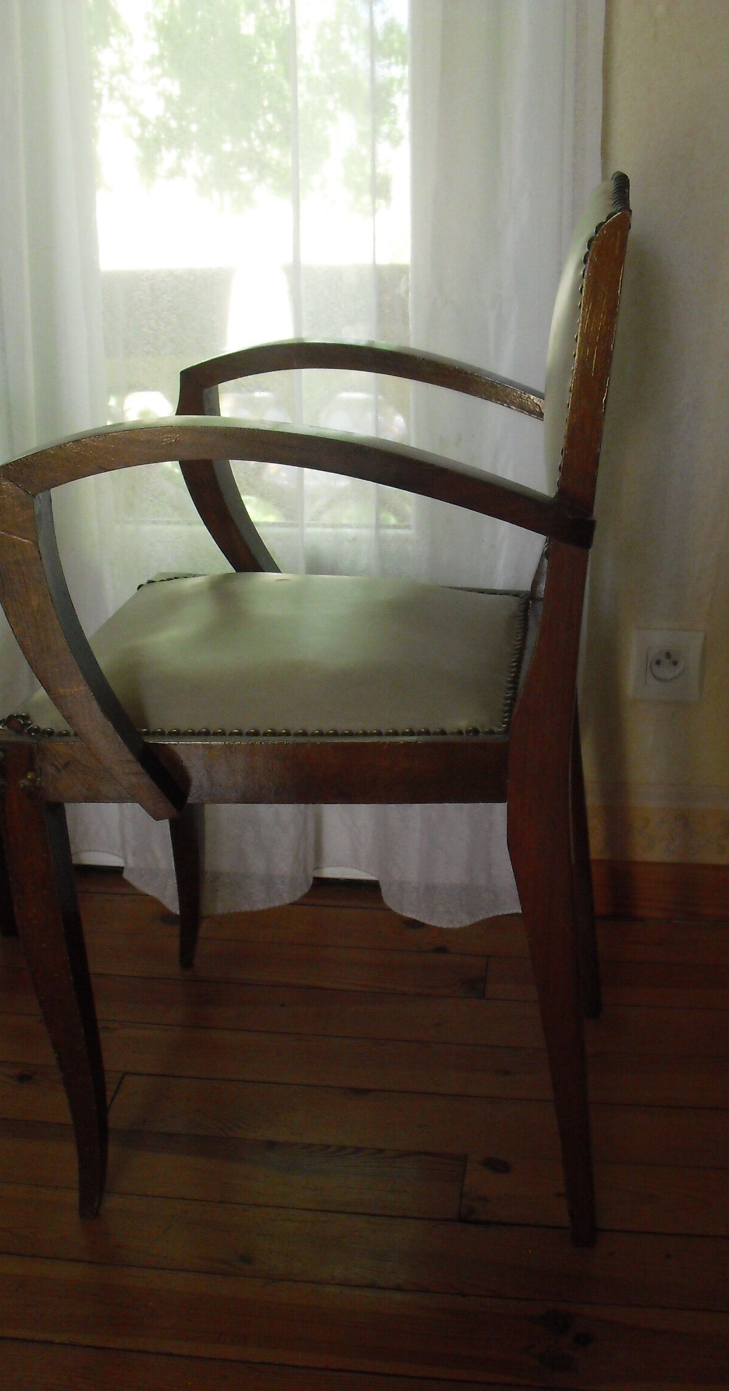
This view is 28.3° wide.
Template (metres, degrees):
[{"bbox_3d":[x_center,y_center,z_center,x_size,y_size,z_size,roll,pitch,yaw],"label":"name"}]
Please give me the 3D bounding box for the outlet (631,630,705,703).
[{"bbox_3d":[0.338,-0.033,1.615,0.080,0.080,0.013,2,22,7],"label":"outlet"}]

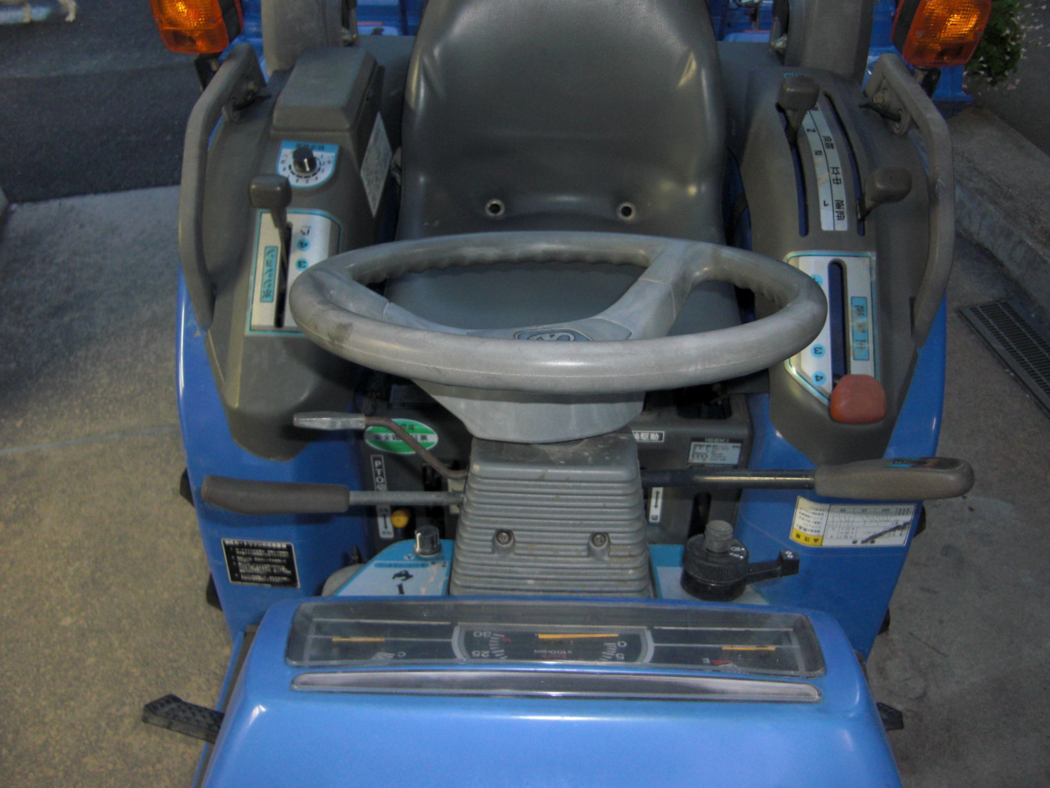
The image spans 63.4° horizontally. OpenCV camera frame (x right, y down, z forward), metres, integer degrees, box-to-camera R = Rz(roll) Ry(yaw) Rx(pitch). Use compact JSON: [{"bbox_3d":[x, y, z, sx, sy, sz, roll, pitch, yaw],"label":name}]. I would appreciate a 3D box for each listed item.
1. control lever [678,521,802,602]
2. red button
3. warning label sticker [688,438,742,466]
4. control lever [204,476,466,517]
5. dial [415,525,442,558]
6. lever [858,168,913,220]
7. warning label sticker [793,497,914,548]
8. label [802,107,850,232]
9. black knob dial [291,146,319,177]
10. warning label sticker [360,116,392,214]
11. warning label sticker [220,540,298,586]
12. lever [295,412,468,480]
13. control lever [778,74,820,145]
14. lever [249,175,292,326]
[{"bbox_3d":[0.177,0.138,0.700,0.095,0.052,0.056,1,21,3],"label":"control lever"},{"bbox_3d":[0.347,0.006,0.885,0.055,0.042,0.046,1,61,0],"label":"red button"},{"bbox_3d":[0.231,0.072,1.030,0.060,0.049,0.004,1,41,0],"label":"warning label sticker"},{"bbox_3d":[-0.153,0.084,0.703,0.215,0.028,0.028,2,40,-9],"label":"control lever"},{"bbox_3d":[-0.082,0.126,0.720,0.024,0.020,0.024,1,17,0],"label":"dial"},{"bbox_3d":[0.407,-0.228,0.960,0.054,0.046,0.040,2,36,2],"label":"lever"},{"bbox_3d":[0.419,0.163,1.085,0.152,0.076,0.012,2,24,4],"label":"warning label sticker"},{"bbox_3d":[0.361,-0.281,1.017,0.032,0.016,0.222,3,57,3],"label":"label"},{"bbox_3d":[-0.268,-0.283,1.035,0.028,0.024,0.028,2,60,2],"label":"black knob dial"},{"bbox_3d":[-0.200,-0.311,1.152,0.004,0.069,0.140,-2,50,9],"label":"warning label sticker"},{"bbox_3d":[-0.310,0.200,1.000,0.083,0.063,0.004,3,25,3],"label":"warning label sticker"},{"bbox_3d":[-0.113,0.041,0.680,0.143,0.048,0.032,2,36,2],"label":"lever"},{"bbox_3d":[0.337,-0.350,1.045,0.048,0.088,0.043,1,52,0],"label":"control lever"},{"bbox_3d":[-0.281,-0.170,0.945,0.043,0.125,0.043,2,36,2],"label":"lever"}]

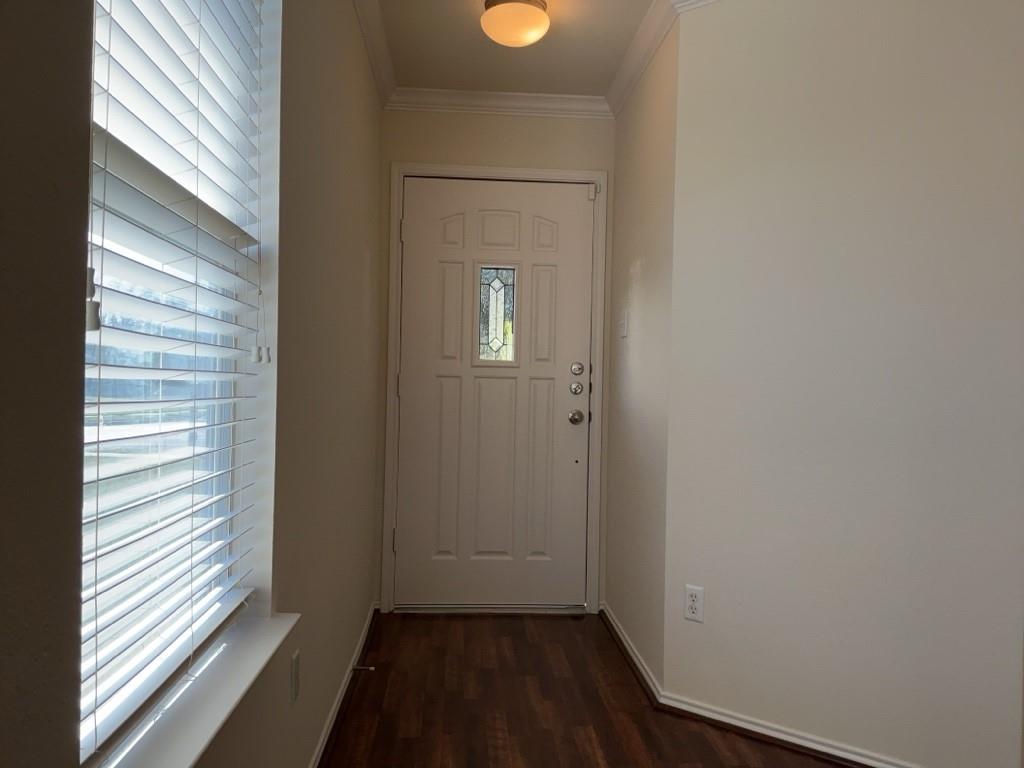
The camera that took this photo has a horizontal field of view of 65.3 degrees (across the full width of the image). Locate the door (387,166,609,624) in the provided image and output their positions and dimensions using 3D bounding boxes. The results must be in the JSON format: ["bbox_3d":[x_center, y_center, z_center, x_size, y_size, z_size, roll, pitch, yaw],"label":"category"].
[{"bbox_3d":[-0.080,0.029,3.828,1.032,2.119,0.075,1,0,-4],"label":"door"}]

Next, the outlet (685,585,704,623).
[{"bbox_3d":[0.614,0.737,2.680,0.071,0.115,0.008,2,1,39],"label":"outlet"}]

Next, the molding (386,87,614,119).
[{"bbox_3d":[-0.053,-1.326,3.777,1.117,0.084,0.067,1,1,-4],"label":"molding"}]

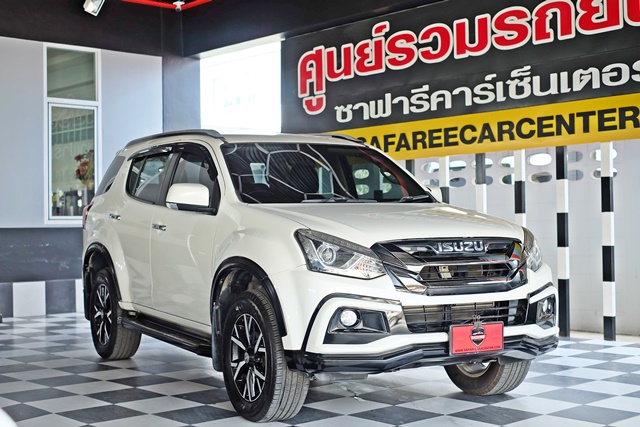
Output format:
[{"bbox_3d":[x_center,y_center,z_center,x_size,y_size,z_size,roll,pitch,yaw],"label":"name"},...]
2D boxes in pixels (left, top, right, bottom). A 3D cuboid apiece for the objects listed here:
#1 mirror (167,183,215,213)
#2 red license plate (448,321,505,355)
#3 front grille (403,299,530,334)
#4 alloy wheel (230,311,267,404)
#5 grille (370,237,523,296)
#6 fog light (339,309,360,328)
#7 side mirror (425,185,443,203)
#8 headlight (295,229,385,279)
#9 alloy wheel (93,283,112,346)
[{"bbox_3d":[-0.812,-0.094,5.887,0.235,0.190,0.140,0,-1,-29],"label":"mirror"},{"bbox_3d":[0.808,0.646,4.844,0.345,0.152,0.020,0,-1,-29],"label":"red license plate"},{"bbox_3d":[0.788,0.527,4.898,0.830,0.150,0.120,0,-1,-29],"label":"front grille"},{"bbox_3d":[-0.320,0.794,5.232,0.180,0.488,0.488,0,-1,-29],"label":"alloy wheel"},{"bbox_3d":[0.739,0.275,4.983,0.990,0.280,0.210,0,-1,-29],"label":"grille"},{"bbox_3d":[0.144,0.528,4.743,0.100,0.100,0.070,0,-1,-29],"label":"fog light"},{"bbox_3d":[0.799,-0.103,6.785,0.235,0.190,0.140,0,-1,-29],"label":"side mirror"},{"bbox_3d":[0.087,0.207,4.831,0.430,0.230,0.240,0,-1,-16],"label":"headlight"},{"bbox_3d":[-1.691,0.831,7.724,0.180,0.488,0.488,0,-1,-29],"label":"alloy wheel"}]

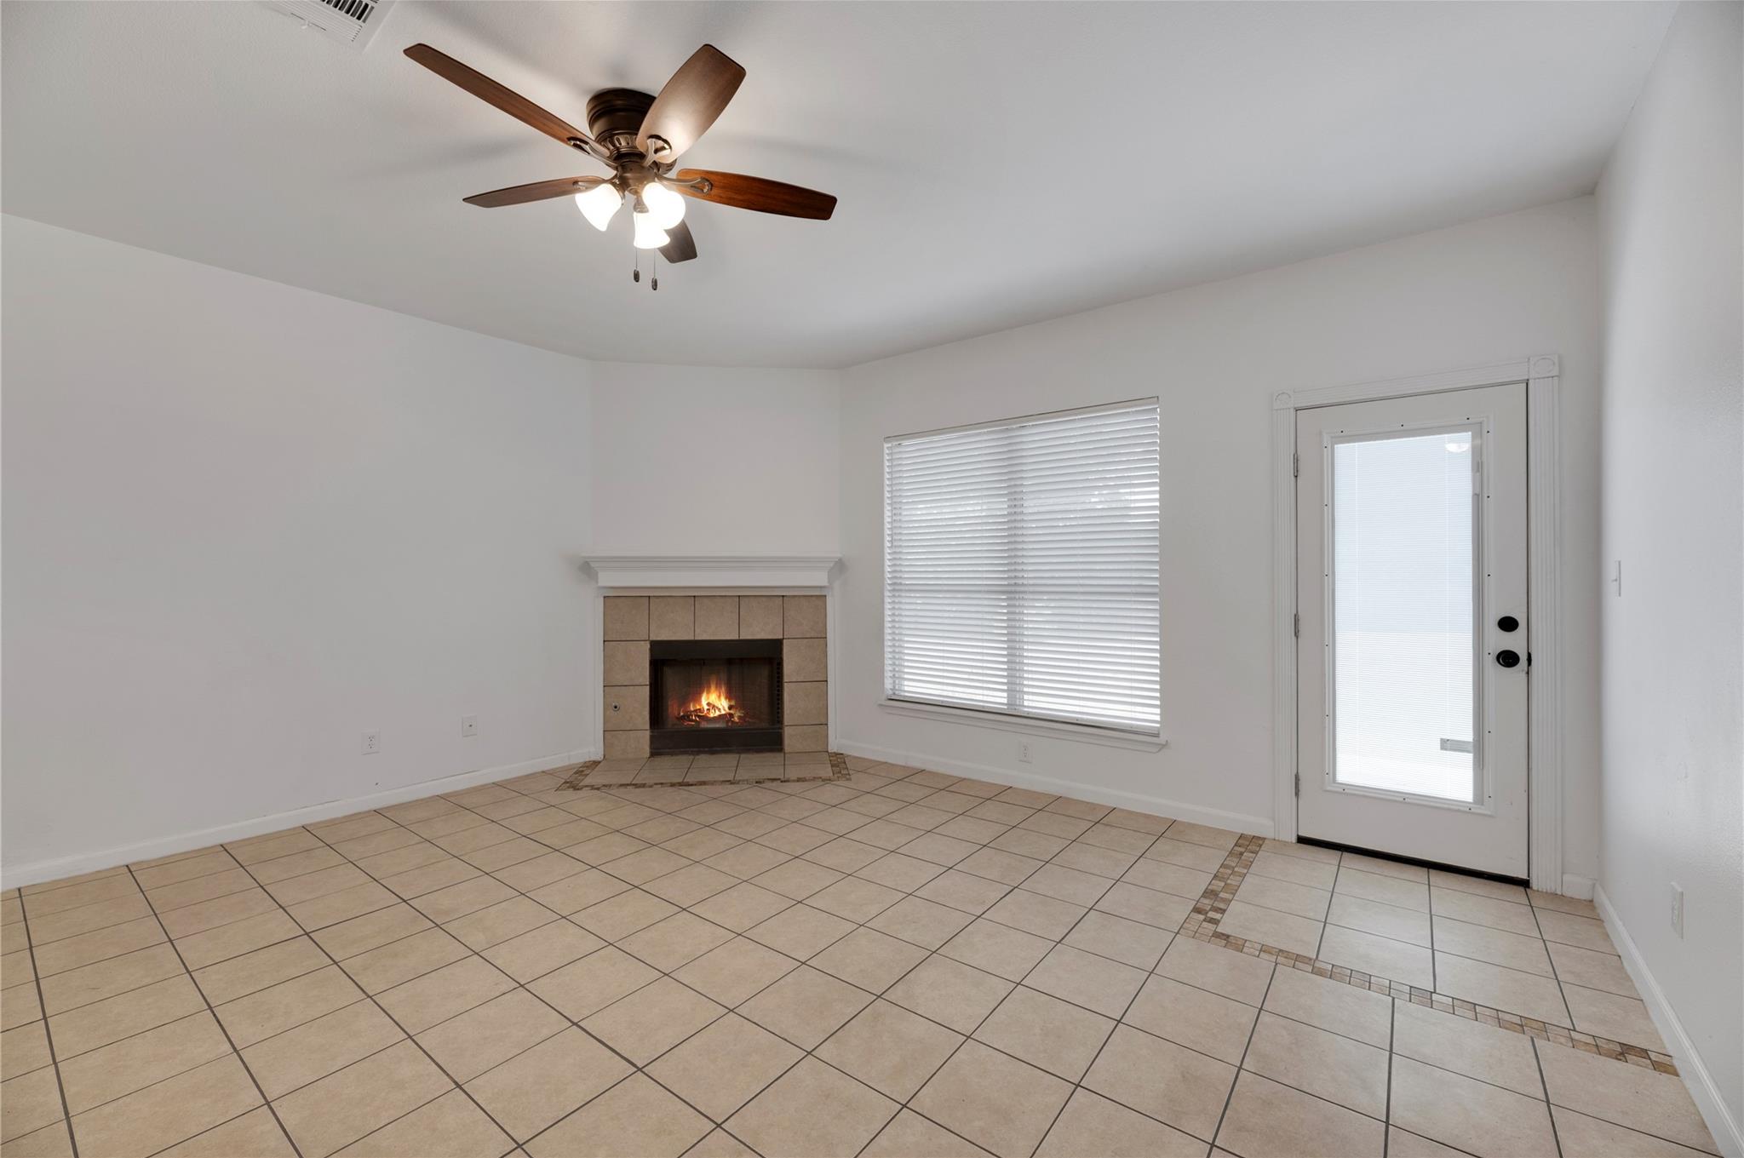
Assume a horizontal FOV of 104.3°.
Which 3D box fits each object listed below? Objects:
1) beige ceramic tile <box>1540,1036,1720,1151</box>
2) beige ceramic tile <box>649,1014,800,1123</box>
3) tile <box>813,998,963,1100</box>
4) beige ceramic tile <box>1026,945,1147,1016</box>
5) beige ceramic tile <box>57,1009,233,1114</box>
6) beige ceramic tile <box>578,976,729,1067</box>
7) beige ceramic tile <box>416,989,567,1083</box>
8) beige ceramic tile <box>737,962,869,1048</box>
[{"bbox_3d":[1.800,1.243,1.641,0.265,0.010,0.298,0,-1,37],"label":"beige ceramic tile"},{"bbox_3d":[-0.373,1.246,1.742,0.298,0.010,0.298,0,-1,37],"label":"beige ceramic tile"},{"bbox_3d":[0.051,1.246,1.802,0.298,0.010,0.298,0,-1,37],"label":"tile"},{"bbox_3d":[0.668,1.248,2.107,0.298,0.010,0.298,0,-1,37],"label":"beige ceramic tile"},{"bbox_3d":[-1.913,1.265,1.773,0.303,0.012,0.303,0,0,37],"label":"beige ceramic tile"},{"bbox_3d":[-0.623,1.264,1.951,0.303,0.012,0.303,0,0,37],"label":"beige ceramic tile"},{"bbox_3d":[-1.053,1.264,1.892,0.303,0.012,0.303,0,0,37],"label":"beige ceramic tile"},{"bbox_3d":[-0.193,1.264,2.010,0.303,0.012,0.303,0,0,37],"label":"beige ceramic tile"}]

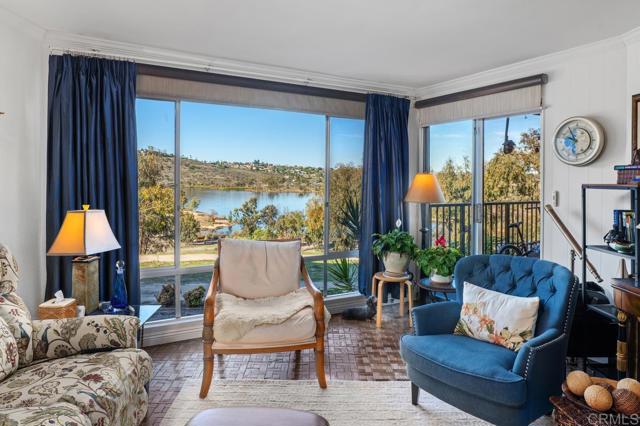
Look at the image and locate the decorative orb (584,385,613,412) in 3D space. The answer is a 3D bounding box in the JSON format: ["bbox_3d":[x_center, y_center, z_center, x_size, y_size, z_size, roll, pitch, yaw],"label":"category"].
[{"bbox_3d":[1.097,0.731,1.680,0.095,0.095,0.095,0,3,0],"label":"decorative orb"}]

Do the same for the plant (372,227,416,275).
[{"bbox_3d":[0.718,0.375,4.130,0.420,0.440,0.400,0,4,0],"label":"plant"}]

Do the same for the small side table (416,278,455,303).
[{"bbox_3d":[1.073,0.845,3.630,0.490,0.480,0.490,0,4,0],"label":"small side table"}]

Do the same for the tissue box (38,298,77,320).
[{"bbox_3d":[-1.499,0.571,2.440,0.145,0.120,0.160,0,4,-3],"label":"tissue box"}]

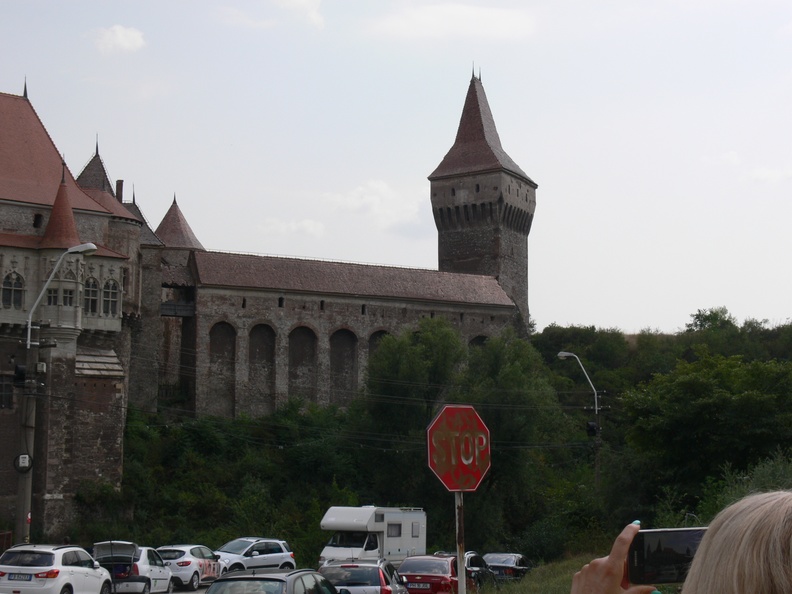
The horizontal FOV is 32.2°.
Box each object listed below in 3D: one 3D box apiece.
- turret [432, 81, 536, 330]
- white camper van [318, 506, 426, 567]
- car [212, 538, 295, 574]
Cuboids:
[{"bbox_3d":[9.775,-10.296,152.680,9.323,29.853,9.323,-5,-11,30],"label":"turret"},{"bbox_3d":[-1.030,10.450,58.682,2.220,2.920,5.950,-5,-10,27],"label":"white camper van"},{"bbox_3d":[-6.110,10.815,56.771,4.140,1.600,1.760,8,-12,-41],"label":"car"}]

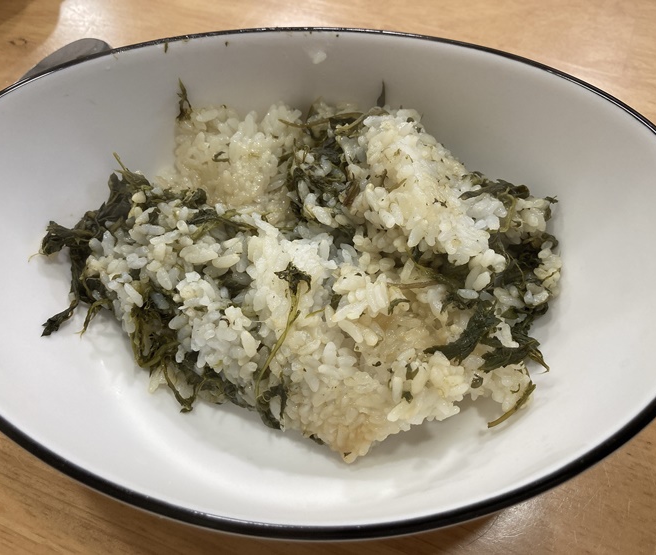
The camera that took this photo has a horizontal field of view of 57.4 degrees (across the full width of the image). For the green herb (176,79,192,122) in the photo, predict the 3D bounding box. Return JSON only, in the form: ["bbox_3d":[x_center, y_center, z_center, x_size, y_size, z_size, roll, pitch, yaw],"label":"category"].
[{"bbox_3d":[-0.059,-0.073,0.247,0.007,0.018,0.005,-7,26,-6],"label":"green herb"}]

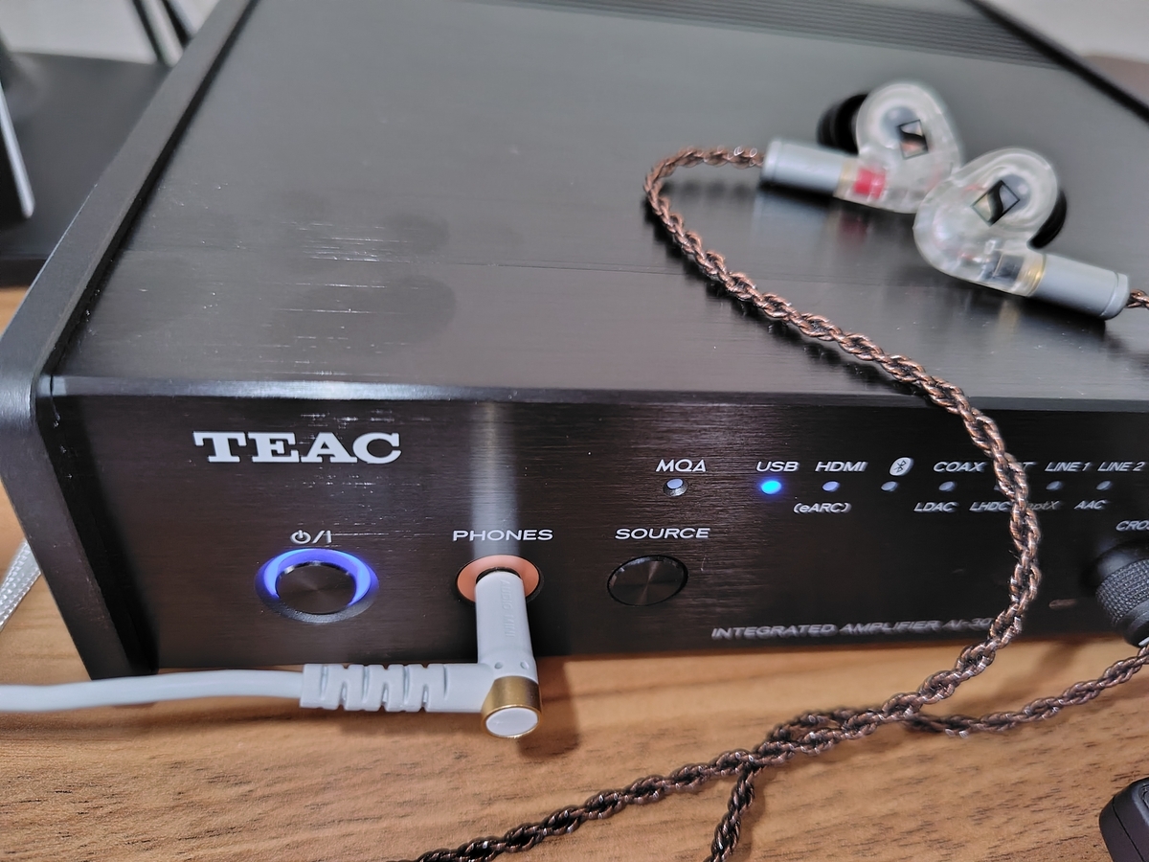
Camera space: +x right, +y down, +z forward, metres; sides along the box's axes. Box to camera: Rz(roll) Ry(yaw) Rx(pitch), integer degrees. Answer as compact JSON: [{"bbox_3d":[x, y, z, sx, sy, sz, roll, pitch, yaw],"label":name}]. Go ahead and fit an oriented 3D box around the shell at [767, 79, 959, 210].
[{"bbox_3d":[0.048,-0.048,0.129,0.032,0.021,0.017,10,5,-1],"label":"shell"}]

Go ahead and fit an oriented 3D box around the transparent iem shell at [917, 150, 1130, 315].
[{"bbox_3d":[0.067,-0.030,0.115,0.032,0.021,0.017,17,5,6],"label":"transparent iem shell"}]

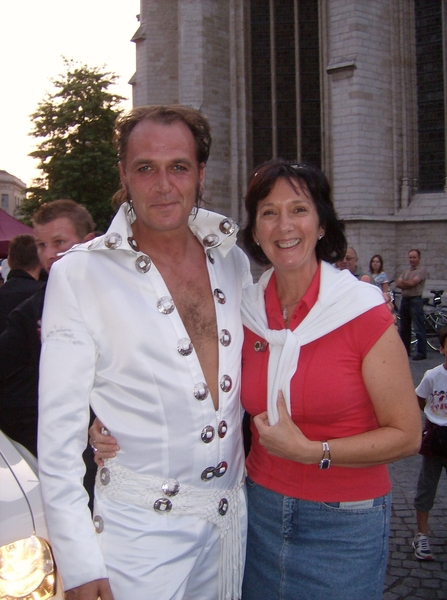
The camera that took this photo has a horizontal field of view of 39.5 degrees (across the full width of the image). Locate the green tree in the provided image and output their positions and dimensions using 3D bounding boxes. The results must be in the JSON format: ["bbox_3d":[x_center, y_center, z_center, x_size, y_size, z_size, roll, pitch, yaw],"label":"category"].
[{"bbox_3d":[-6.800,-5.400,28.000,5.000,11.000,5.000,-1,2,0],"label":"green tree"}]

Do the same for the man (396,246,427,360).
[{"bbox_3d":[2.940,0.070,9.750,0.520,1.750,0.360,1,3,37],"label":"man"}]

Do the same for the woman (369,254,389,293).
[{"bbox_3d":[2.470,0.060,10.000,0.460,1.640,0.280,0,3,22],"label":"woman"}]

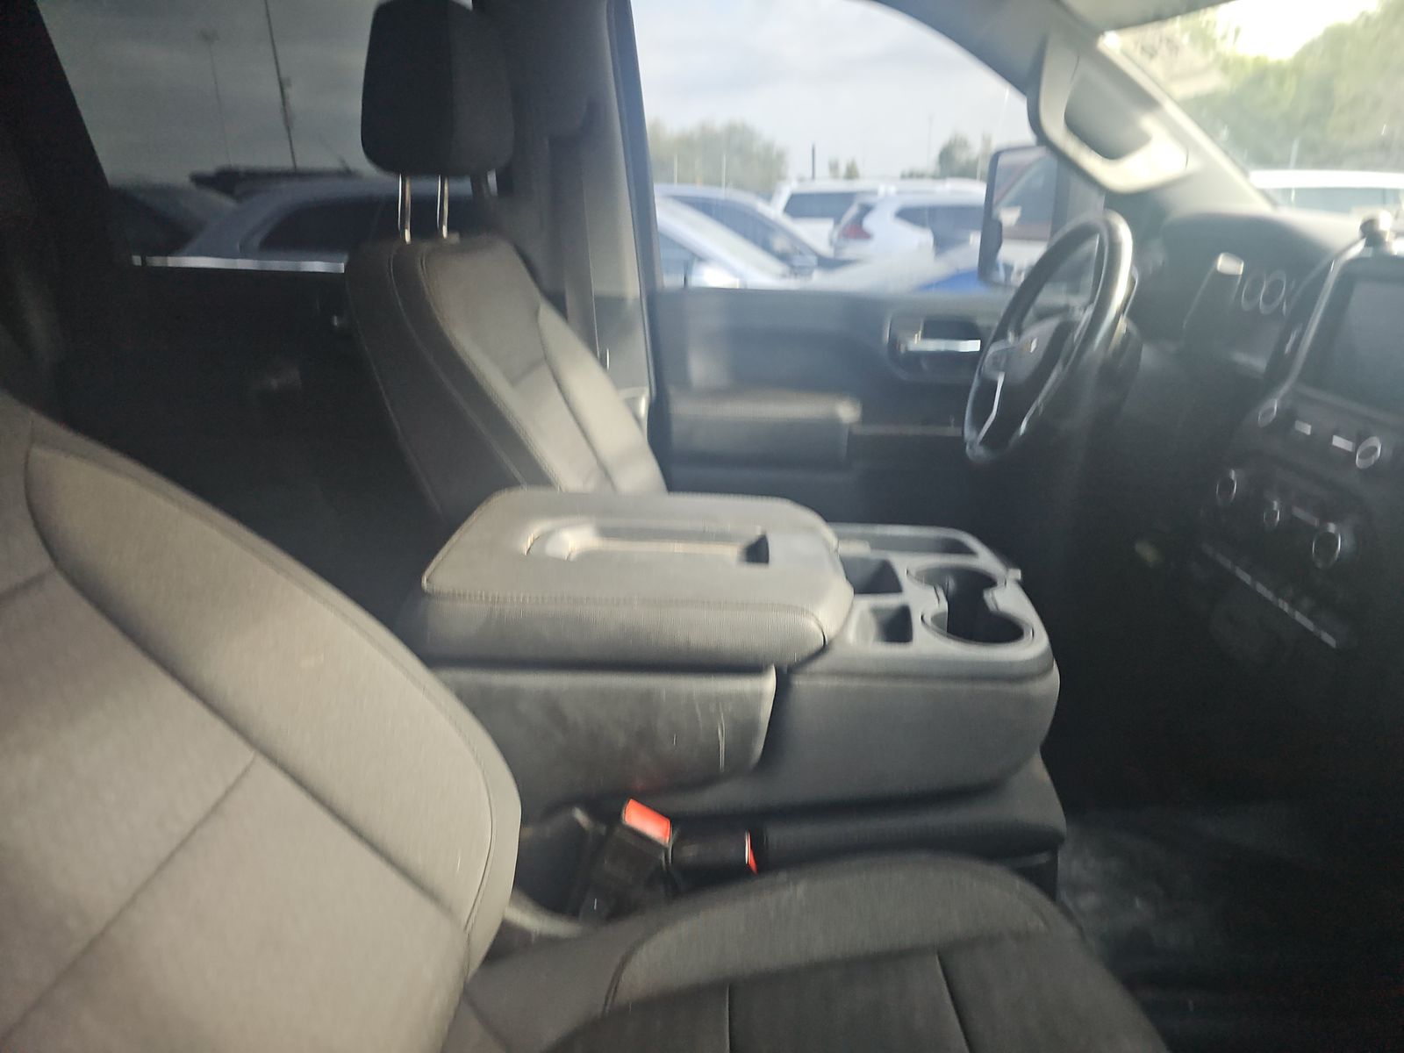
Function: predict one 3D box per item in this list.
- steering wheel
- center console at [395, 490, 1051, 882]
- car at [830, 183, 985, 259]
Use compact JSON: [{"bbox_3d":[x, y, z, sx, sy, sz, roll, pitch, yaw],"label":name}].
[{"bbox_3d":[0.497,-0.255,1.326,0.100,0.385,0.385,23,20,-3],"label":"steering wheel"},{"bbox_3d":[0.043,0.158,1.080,0.660,0.335,0.375,0,20,1],"label":"center console"},{"bbox_3d":[4.480,-4.460,14.450,4.650,1.700,1.840,-1,20,-1],"label":"car"}]

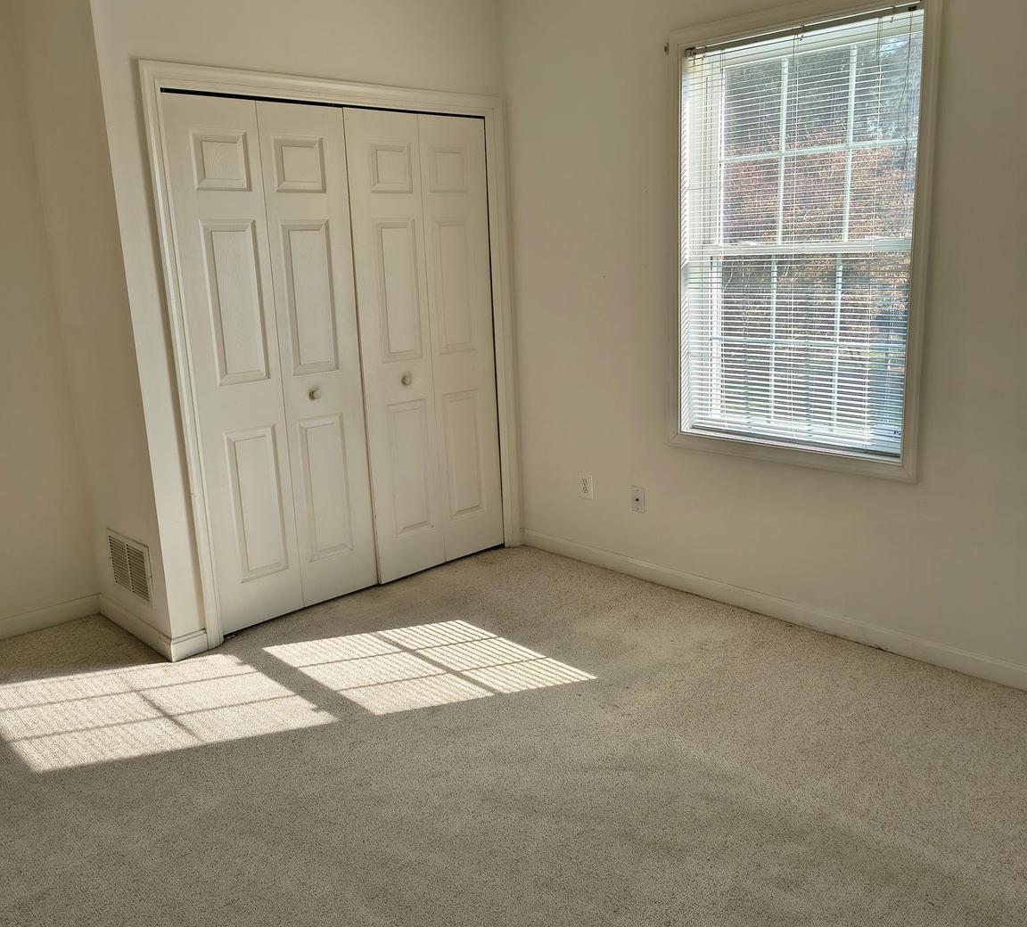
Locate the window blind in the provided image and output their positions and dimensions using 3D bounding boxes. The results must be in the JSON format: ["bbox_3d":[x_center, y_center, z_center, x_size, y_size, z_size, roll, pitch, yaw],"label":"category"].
[{"bbox_3d":[1.010,-0.801,3.474,0.038,1.481,0.936,-14,17,-42],"label":"window blind"}]

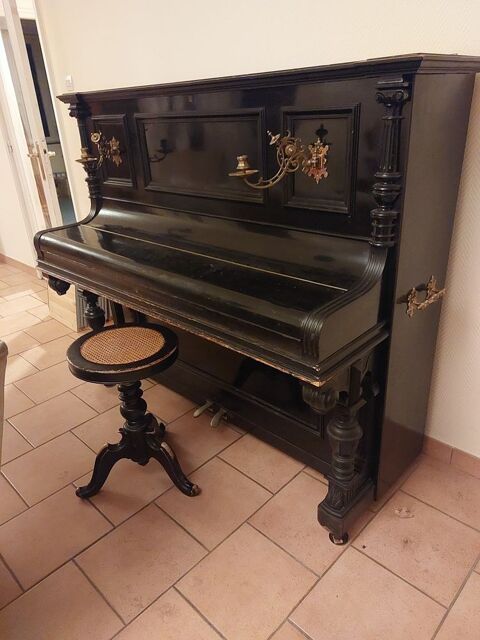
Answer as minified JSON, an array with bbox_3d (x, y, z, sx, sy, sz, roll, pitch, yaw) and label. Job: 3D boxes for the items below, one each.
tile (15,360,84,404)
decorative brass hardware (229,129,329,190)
[{"bbox_3d":[-0.944,0.314,2.343,0.291,0.010,0.293,20,34,41],"label":"tile"},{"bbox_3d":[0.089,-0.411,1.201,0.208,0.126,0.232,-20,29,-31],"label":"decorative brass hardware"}]

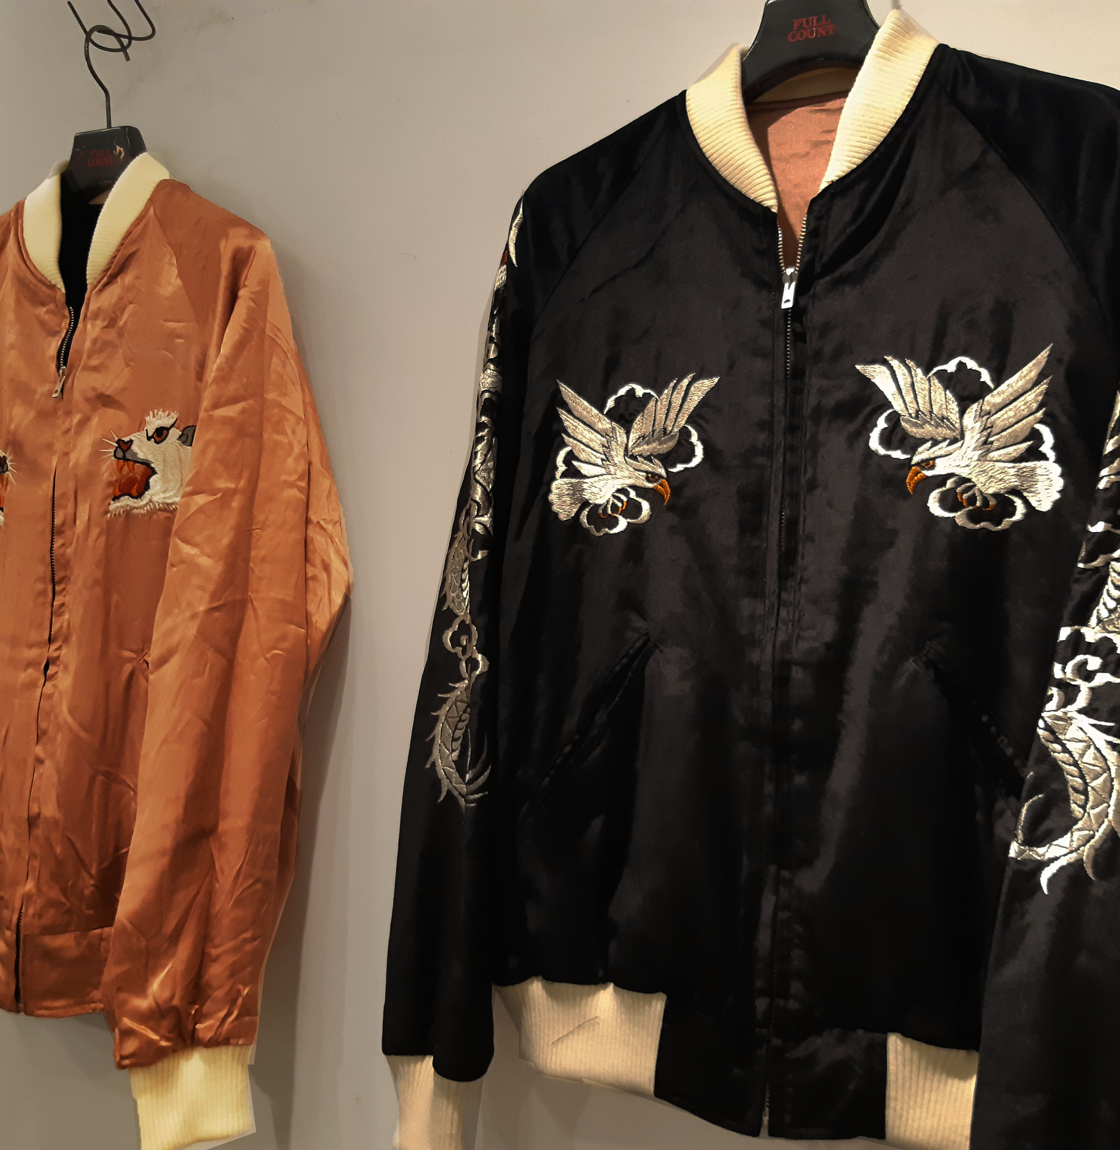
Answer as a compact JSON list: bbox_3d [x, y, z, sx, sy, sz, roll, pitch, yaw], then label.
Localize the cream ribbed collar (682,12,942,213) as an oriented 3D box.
[{"bbox_3d":[0.178,-0.316,0.810,0.178,0.158,0.102,0,-4,24],"label":"cream ribbed collar"}]

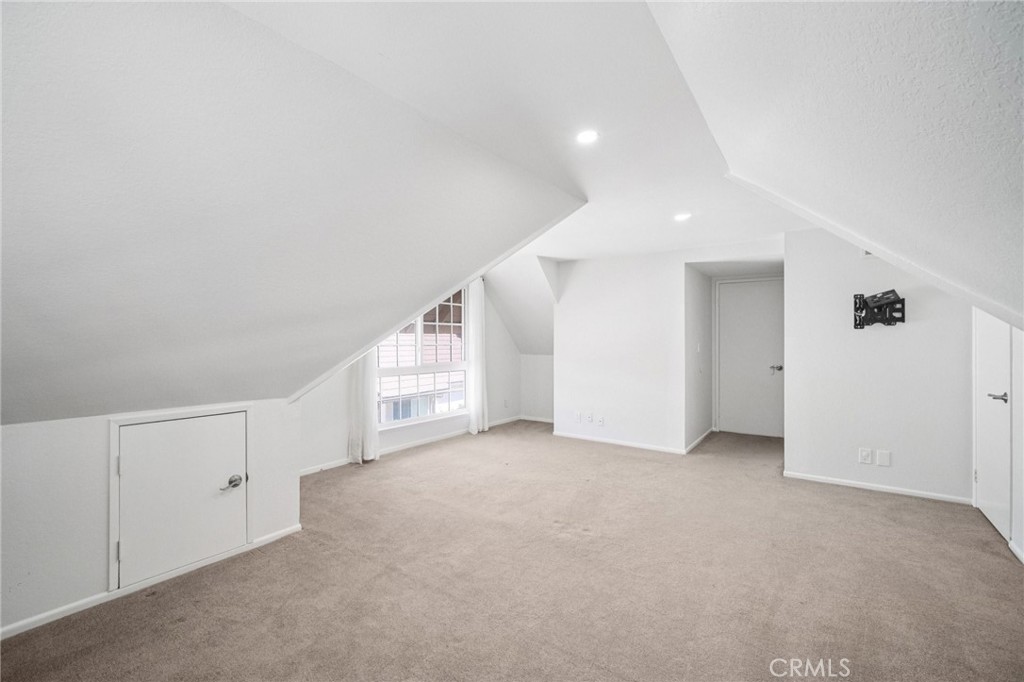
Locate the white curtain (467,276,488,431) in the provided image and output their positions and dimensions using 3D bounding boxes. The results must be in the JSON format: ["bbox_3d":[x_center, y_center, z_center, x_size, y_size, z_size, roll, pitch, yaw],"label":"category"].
[{"bbox_3d":[-0.468,0.170,5.441,0.130,2.120,0.340,0,0,38],"label":"white curtain"}]

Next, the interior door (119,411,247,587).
[{"bbox_3d":[-1.758,0.806,2.162,0.045,0.790,0.545,0,0,38],"label":"interior door"}]

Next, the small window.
[{"bbox_3d":[-1.059,0.080,4.870,0.100,1.670,1.420,0,0,38],"label":"small window"}]

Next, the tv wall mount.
[{"bbox_3d":[2.989,-0.255,3.246,0.300,0.310,0.140,0,0,35],"label":"tv wall mount"}]

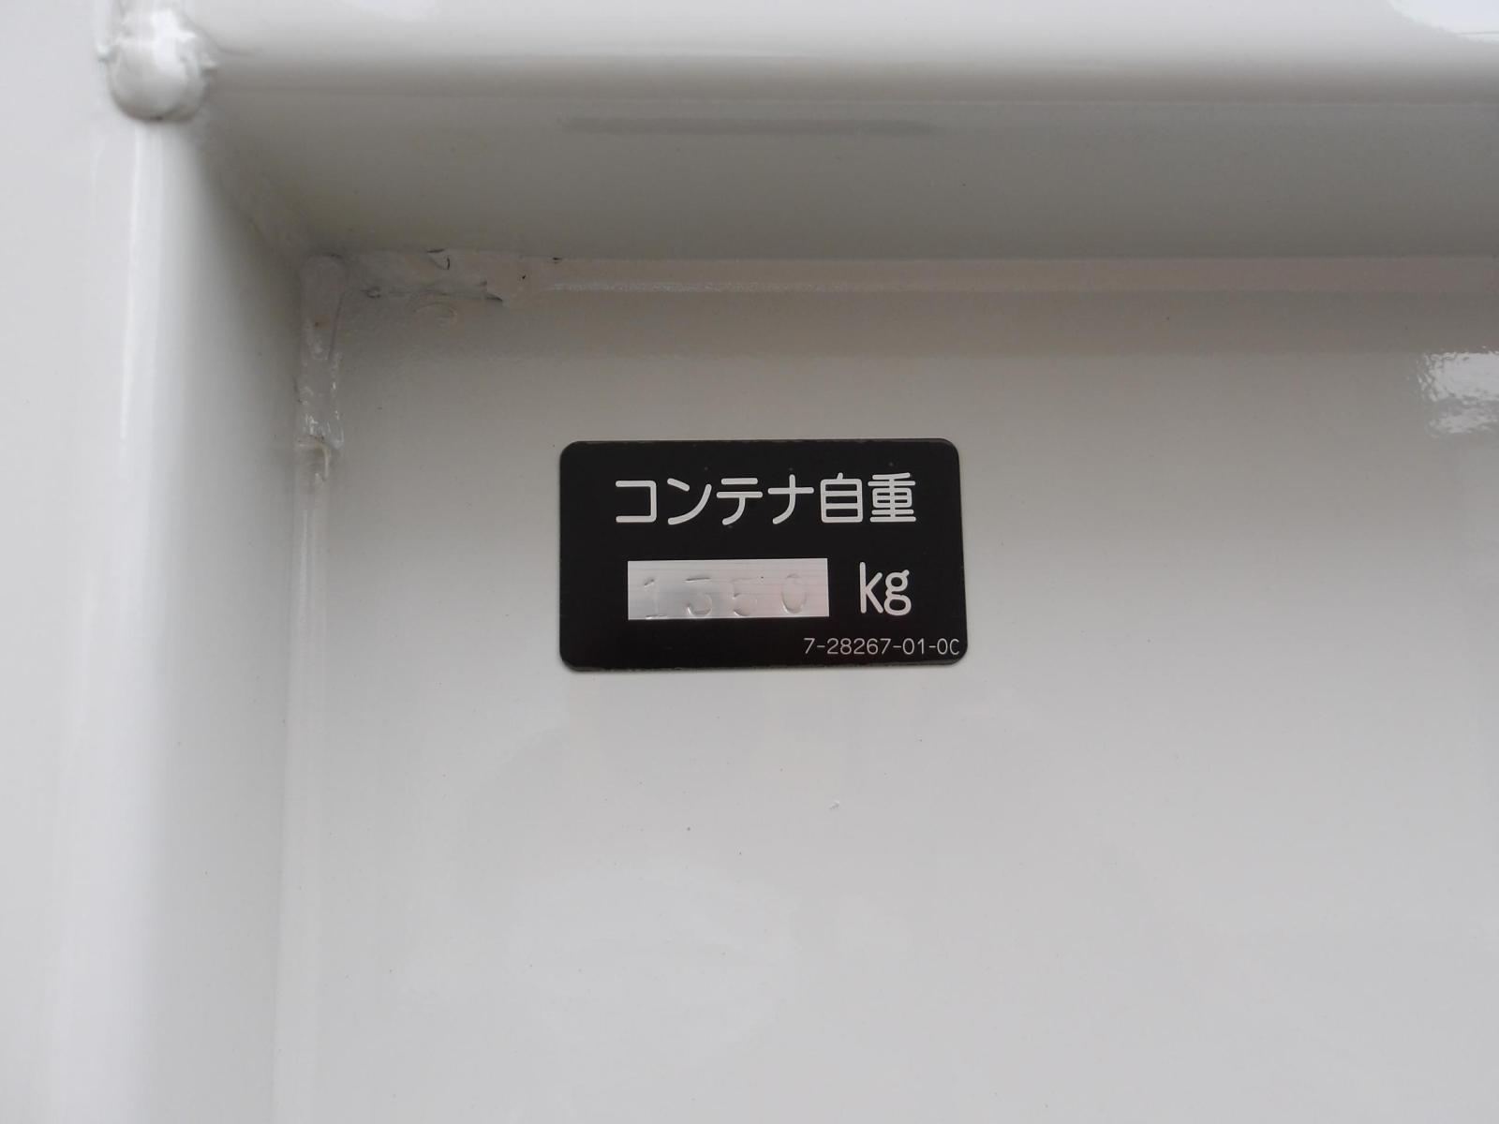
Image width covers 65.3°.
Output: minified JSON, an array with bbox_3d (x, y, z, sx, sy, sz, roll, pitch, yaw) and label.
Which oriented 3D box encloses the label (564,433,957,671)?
[{"bbox_3d":[0.003,-0.002,0.203,0.070,0.040,0.001,-1,-7,-3],"label":"label"}]

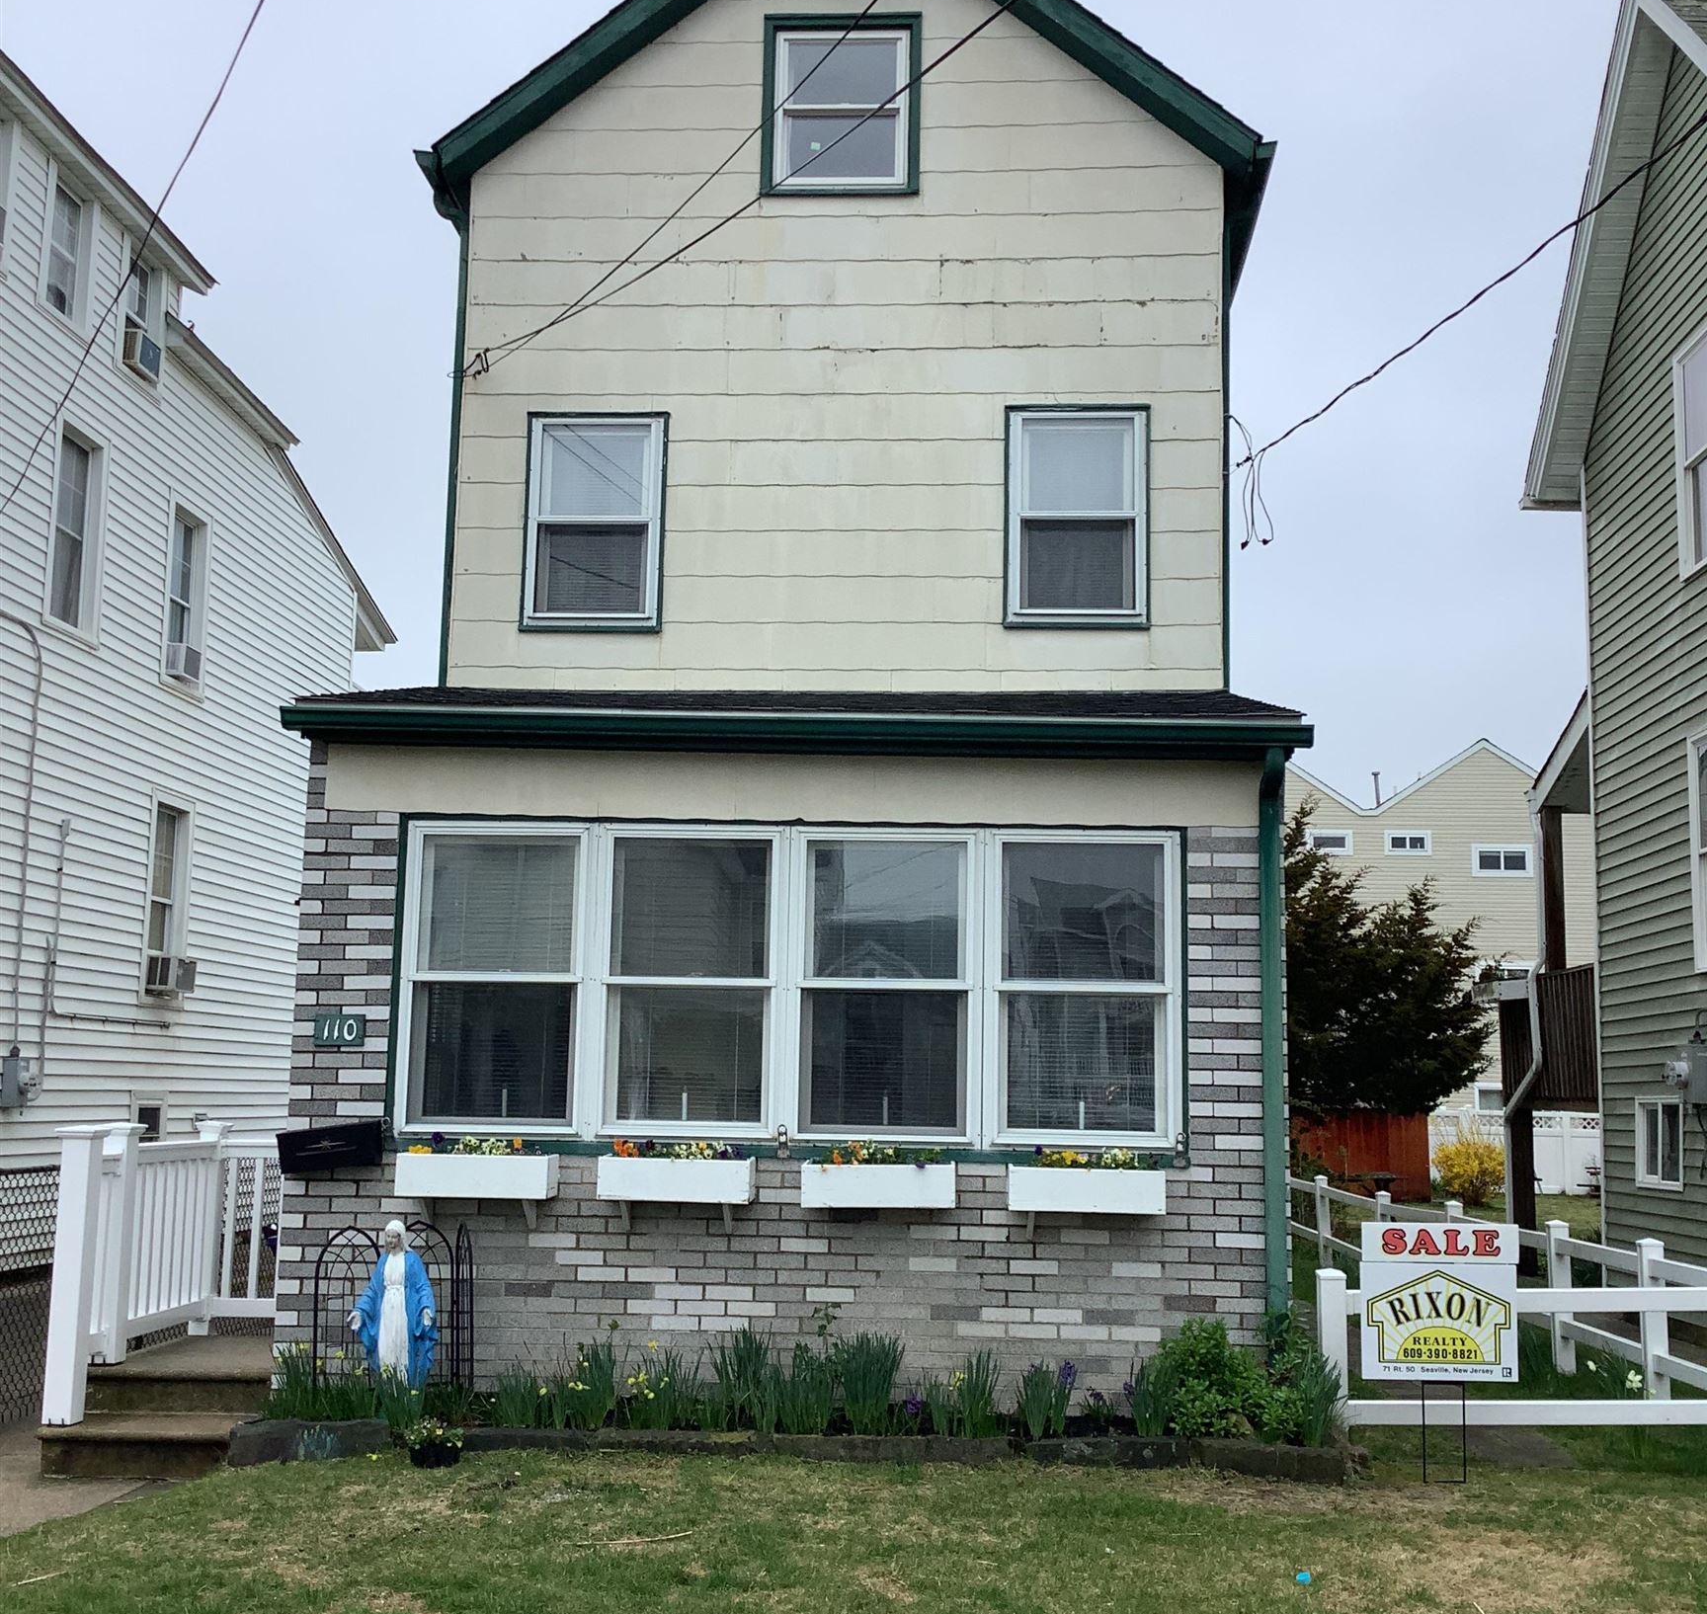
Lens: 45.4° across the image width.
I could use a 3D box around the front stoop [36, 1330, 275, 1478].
[{"bbox_3d":[-2.906,2.690,9.248,0.860,0.330,2.050,1,-8,3],"label":"front stoop"}]

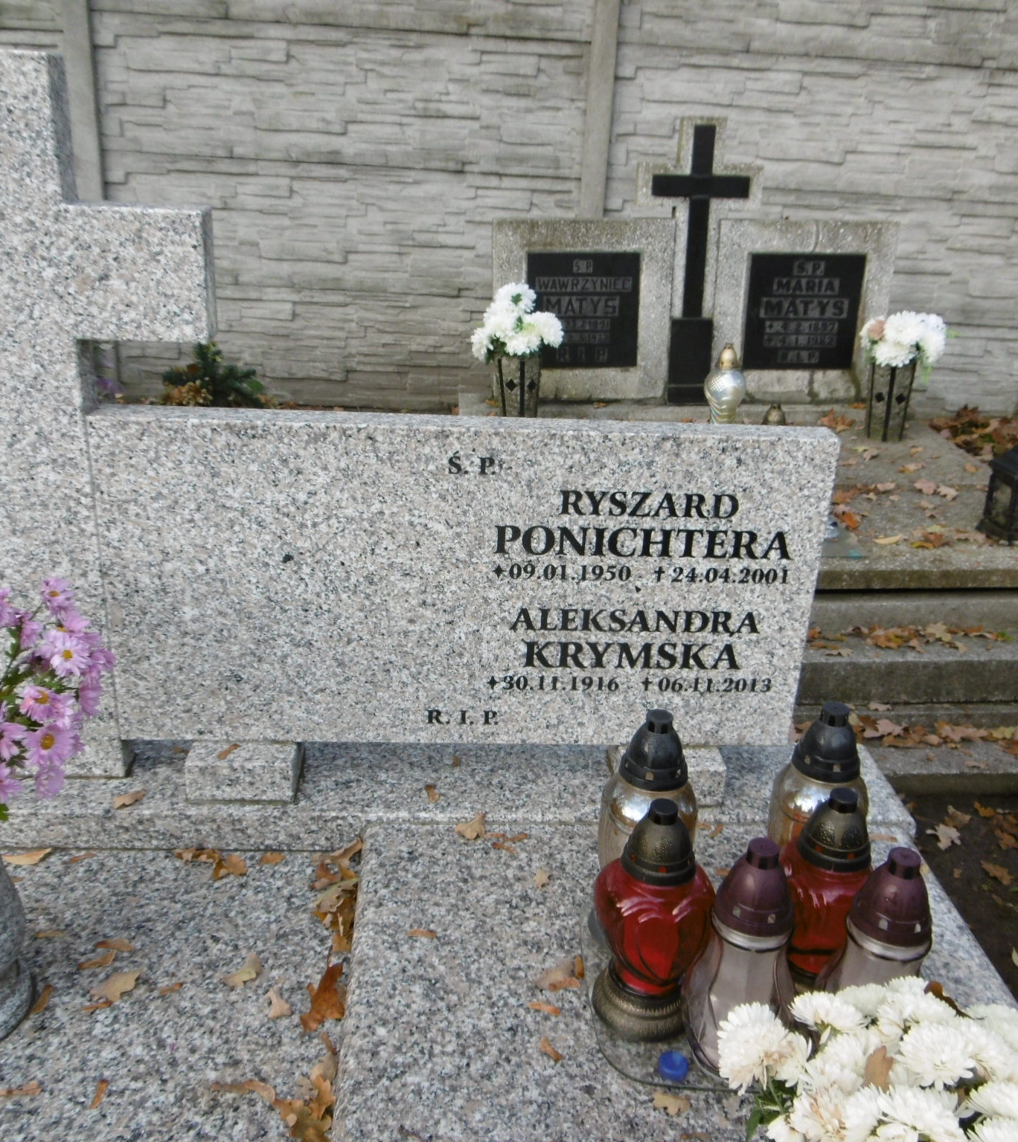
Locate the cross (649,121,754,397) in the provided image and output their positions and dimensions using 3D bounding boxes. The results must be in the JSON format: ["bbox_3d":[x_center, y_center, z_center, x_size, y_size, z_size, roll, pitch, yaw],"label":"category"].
[{"bbox_3d":[0.663,-1.096,3.805,0.423,0.978,0.100,0,22,-1],"label":"cross"}]

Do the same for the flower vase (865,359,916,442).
[{"bbox_3d":[1.516,-0.686,4.218,0.190,0.320,0.200,0,21,-1],"label":"flower vase"}]

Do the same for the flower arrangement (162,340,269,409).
[{"bbox_3d":[-1.166,-0.751,4.141,0.420,0.320,0.360,2,20,-2],"label":"flower arrangement"}]

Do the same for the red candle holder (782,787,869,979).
[{"bbox_3d":[0.406,0.416,1.356,0.148,0.307,0.130,1,19,-3],"label":"red candle holder"}]

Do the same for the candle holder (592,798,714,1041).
[{"bbox_3d":[0.157,0.363,1.137,0.128,0.250,0.115,2,22,-2],"label":"candle holder"}]

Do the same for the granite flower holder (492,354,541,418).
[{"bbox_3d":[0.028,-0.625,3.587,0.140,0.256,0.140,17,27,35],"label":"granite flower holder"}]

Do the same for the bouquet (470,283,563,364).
[{"bbox_3d":[0.027,-0.953,4.063,0.360,0.310,0.300,0,21,-1],"label":"bouquet"}]

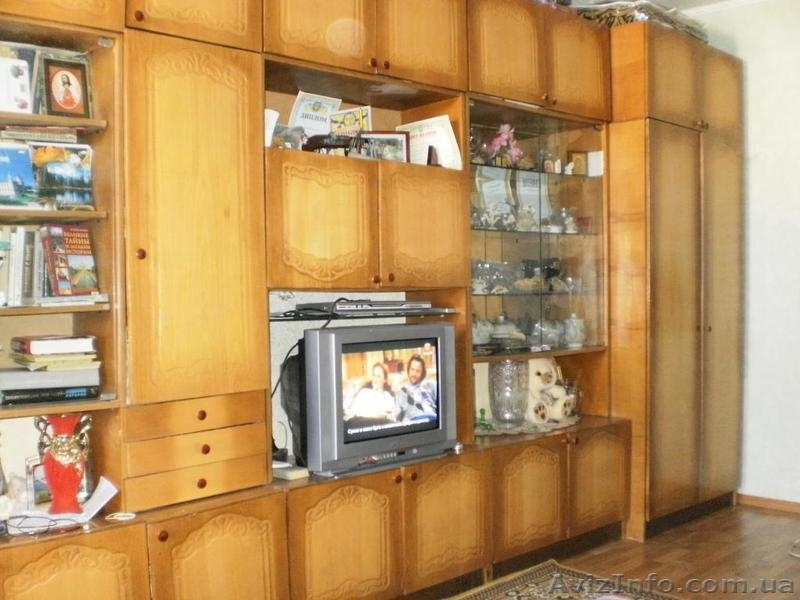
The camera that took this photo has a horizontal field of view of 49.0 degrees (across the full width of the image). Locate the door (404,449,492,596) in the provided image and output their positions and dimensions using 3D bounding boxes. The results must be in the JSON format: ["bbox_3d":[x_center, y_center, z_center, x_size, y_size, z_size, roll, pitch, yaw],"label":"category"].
[{"bbox_3d":[0.168,0.765,3.082,0.444,0.424,0.022,-2,2,-43],"label":"door"}]

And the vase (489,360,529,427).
[{"bbox_3d":[0.458,0.391,3.710,0.165,0.275,0.165,0,2,0],"label":"vase"}]

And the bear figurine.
[{"bbox_3d":[0.655,0.387,3.900,0.180,0.270,0.175,-1,2,-28],"label":"bear figurine"}]

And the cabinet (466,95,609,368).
[{"bbox_3d":[0.478,-0.267,3.698,0.895,1.006,0.345,-2,2,-43],"label":"cabinet"}]

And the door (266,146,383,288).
[{"bbox_3d":[-0.242,-0.247,2.817,0.455,0.423,0.022,-2,2,-43],"label":"door"}]

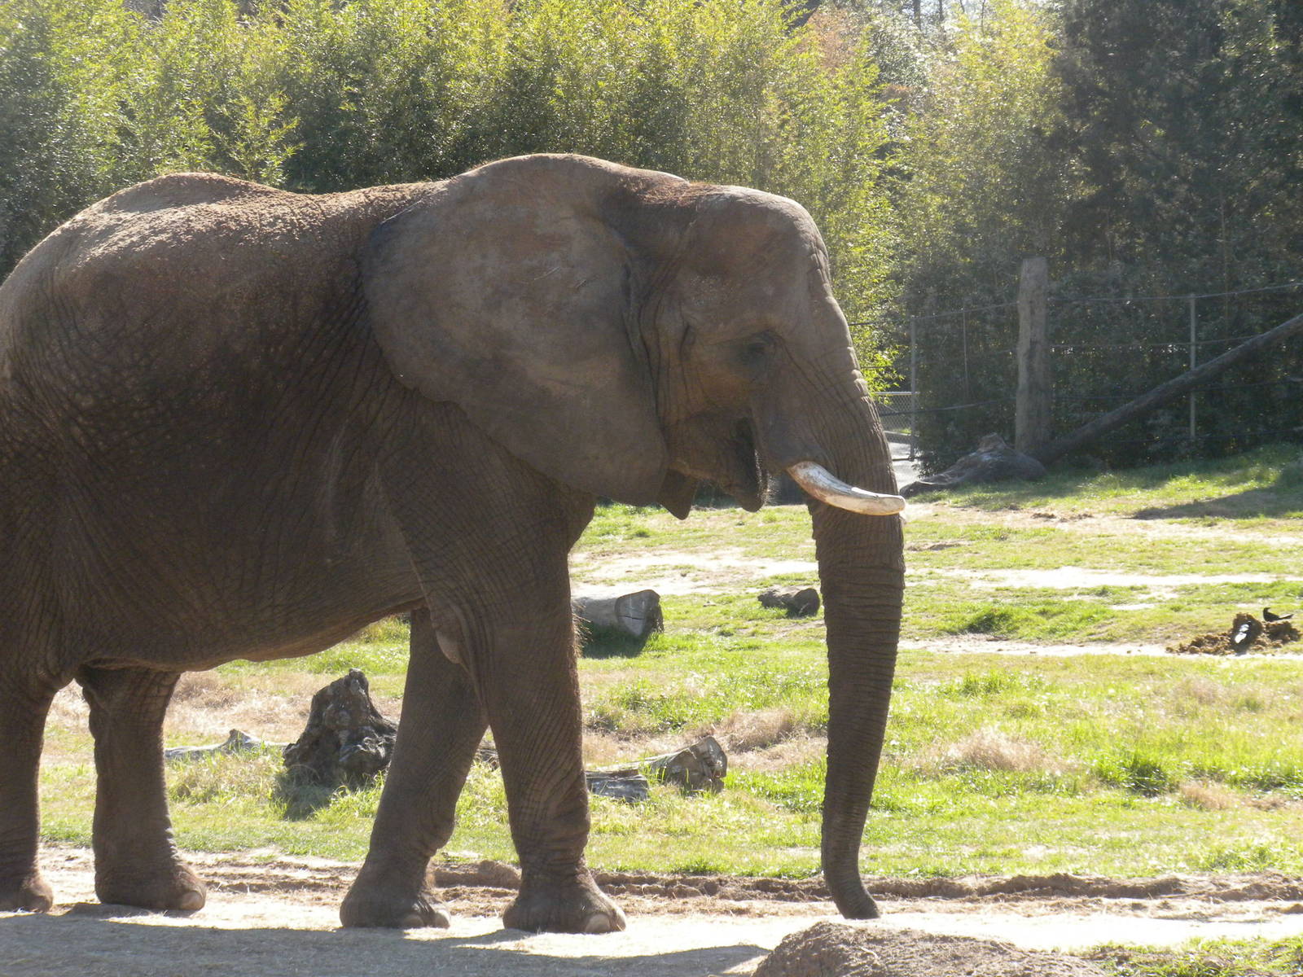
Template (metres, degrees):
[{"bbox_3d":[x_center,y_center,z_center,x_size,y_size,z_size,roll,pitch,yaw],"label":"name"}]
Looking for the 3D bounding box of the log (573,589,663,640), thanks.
[{"bbox_3d":[-0.701,0.870,31.000,1.600,0.340,0.360,1,2,25],"label":"log"}]

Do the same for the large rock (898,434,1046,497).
[{"bbox_3d":[3.608,-0.267,50.000,1.600,0.680,1.000,0,1,0],"label":"large rock"}]

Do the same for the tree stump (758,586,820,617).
[{"bbox_3d":[1.016,0.836,33.000,0.460,0.210,0.360,0,1,0],"label":"tree stump"}]

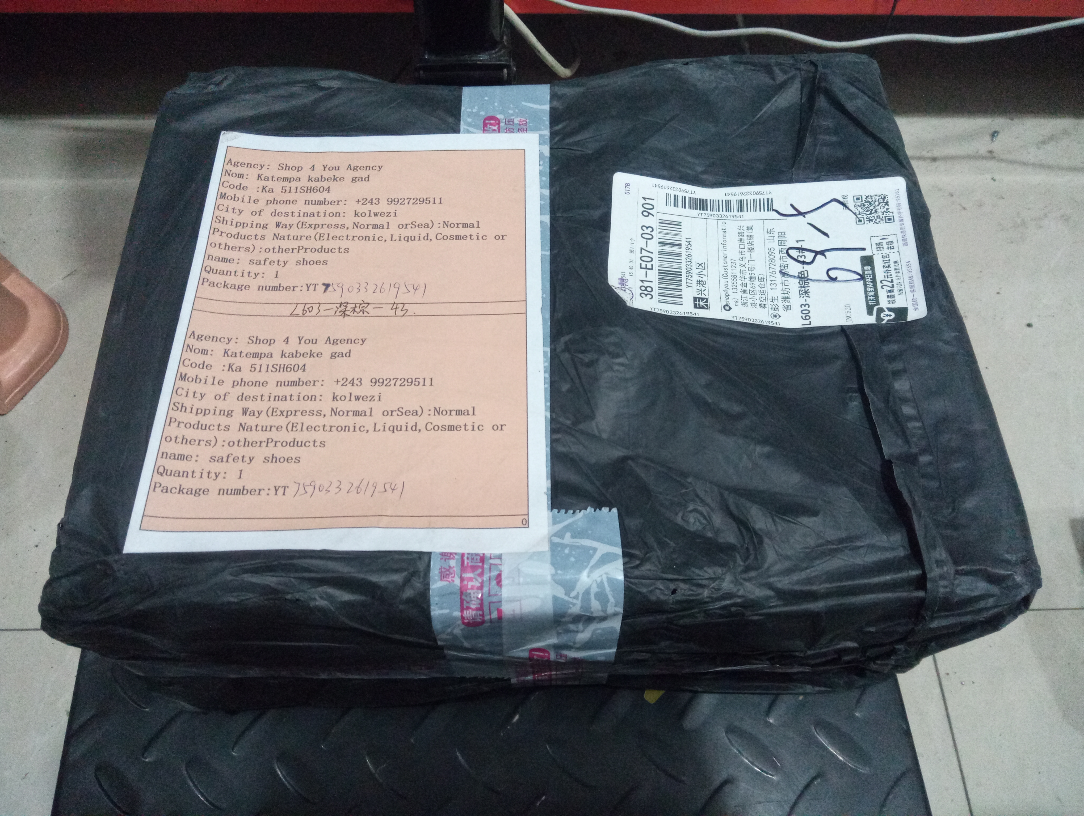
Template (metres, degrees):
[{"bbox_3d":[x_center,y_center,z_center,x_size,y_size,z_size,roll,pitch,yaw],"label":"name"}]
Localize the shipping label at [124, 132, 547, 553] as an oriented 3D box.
[{"bbox_3d":[-0.073,-0.039,0.363,0.148,0.004,0.210,0,59,-2],"label":"shipping label"}]

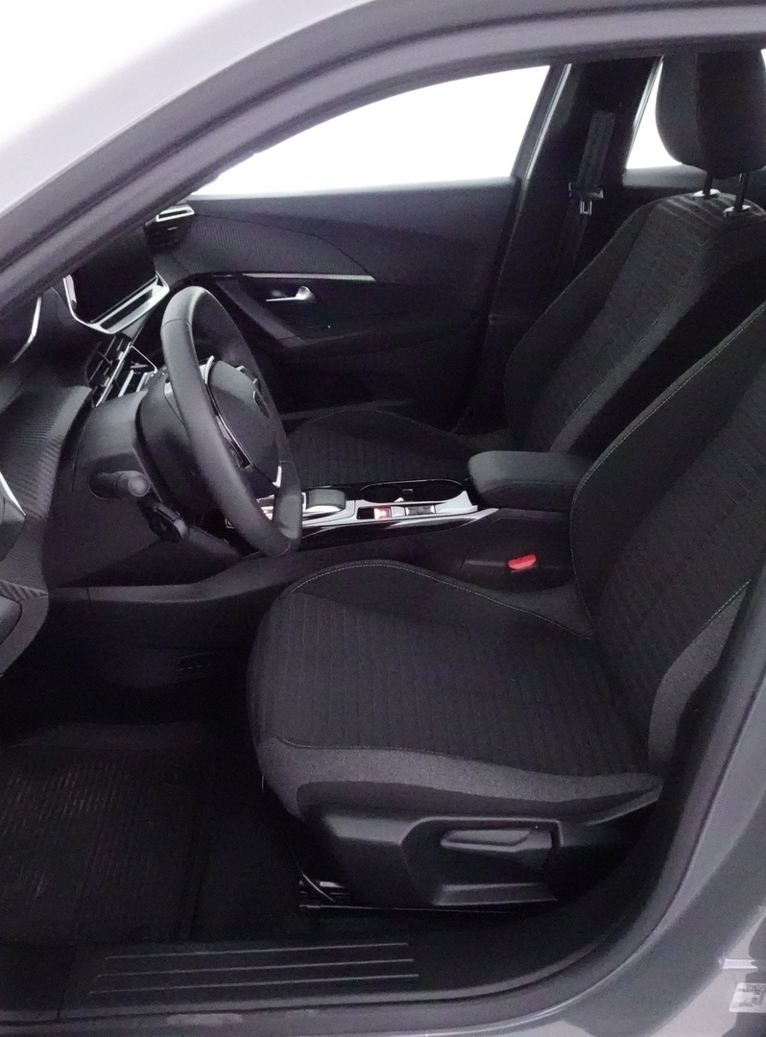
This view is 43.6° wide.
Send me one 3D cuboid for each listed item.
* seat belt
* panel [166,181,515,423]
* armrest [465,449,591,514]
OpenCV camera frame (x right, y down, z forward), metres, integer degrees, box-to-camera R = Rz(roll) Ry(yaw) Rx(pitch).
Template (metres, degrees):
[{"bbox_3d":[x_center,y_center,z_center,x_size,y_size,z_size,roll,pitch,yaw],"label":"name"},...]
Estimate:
[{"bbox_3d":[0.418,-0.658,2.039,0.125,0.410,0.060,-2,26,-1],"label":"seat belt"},{"bbox_3d":[-0.133,-0.433,2.182,0.860,0.630,0.130,-2,26,-1],"label":"panel"},{"bbox_3d":[0.283,-0.061,1.590,0.280,0.065,0.140,-2,26,-1],"label":"armrest"}]

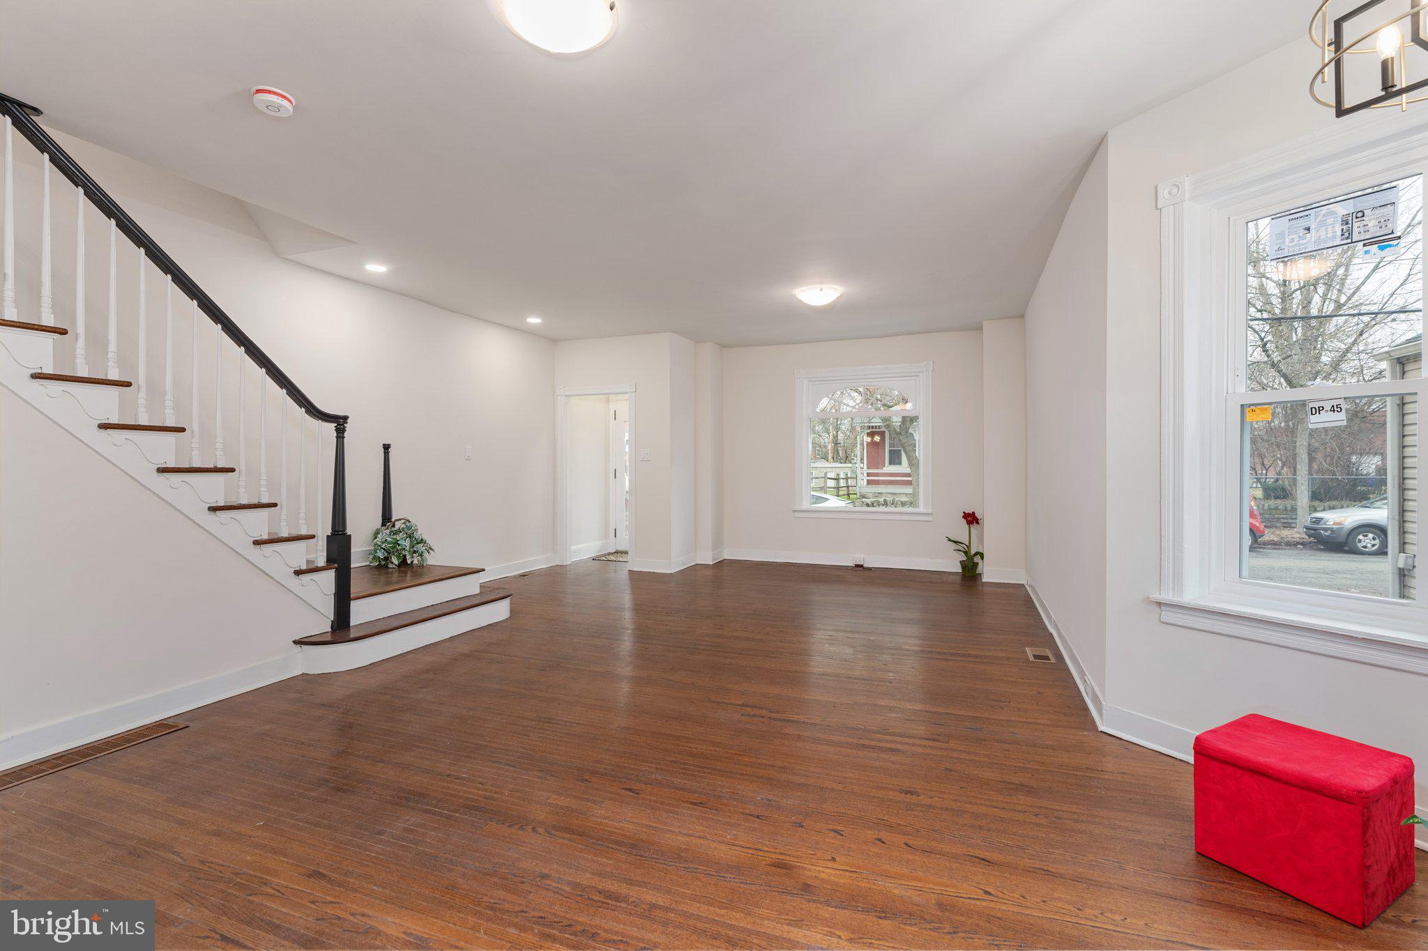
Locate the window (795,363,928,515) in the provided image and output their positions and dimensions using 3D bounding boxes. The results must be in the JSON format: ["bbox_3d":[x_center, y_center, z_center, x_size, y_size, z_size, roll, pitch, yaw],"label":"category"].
[{"bbox_3d":[1.727,-0.381,7.484,1.603,1.806,0.140,0,1,21],"label":"window"}]

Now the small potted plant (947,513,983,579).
[{"bbox_3d":[2.698,0.734,6.825,0.369,0.701,0.300,0,1,21],"label":"small potted plant"}]

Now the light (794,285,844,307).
[{"bbox_3d":[0.888,-1.510,5.345,0.390,0.130,0.390,0,1,0],"label":"light"}]

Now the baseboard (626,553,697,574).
[{"bbox_3d":[-0.583,1.017,7.486,0.547,0.138,0.708,0,1,21],"label":"baseboard"}]

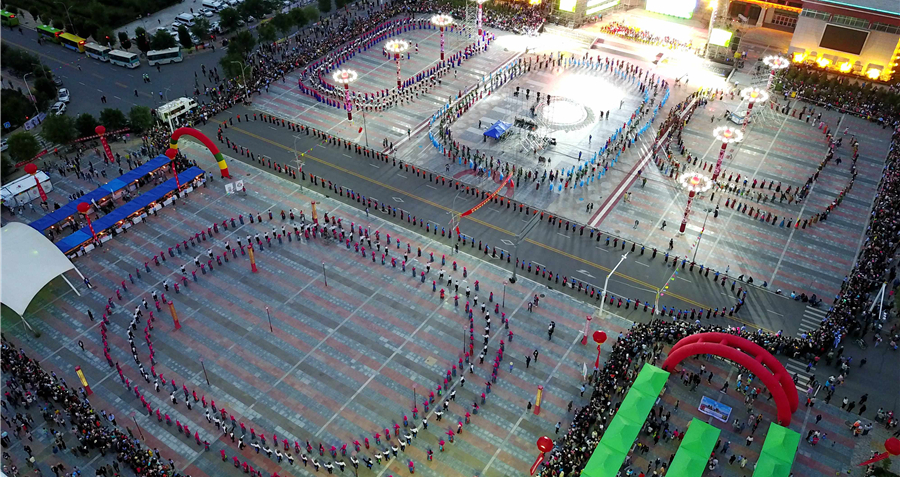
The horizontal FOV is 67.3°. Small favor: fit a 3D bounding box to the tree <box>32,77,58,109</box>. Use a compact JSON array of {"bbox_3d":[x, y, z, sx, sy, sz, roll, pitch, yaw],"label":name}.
[{"bbox_3d":[-77.863,-28.105,130.385,3.636,6.681,3.636,22,43,25],"label":"tree"}]

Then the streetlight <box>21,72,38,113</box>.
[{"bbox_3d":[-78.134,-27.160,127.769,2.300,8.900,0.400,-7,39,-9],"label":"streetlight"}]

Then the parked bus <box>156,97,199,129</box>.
[{"bbox_3d":[-52.265,-24.857,129.583,2.213,2.917,7.011,23,43,26],"label":"parked bus"}]

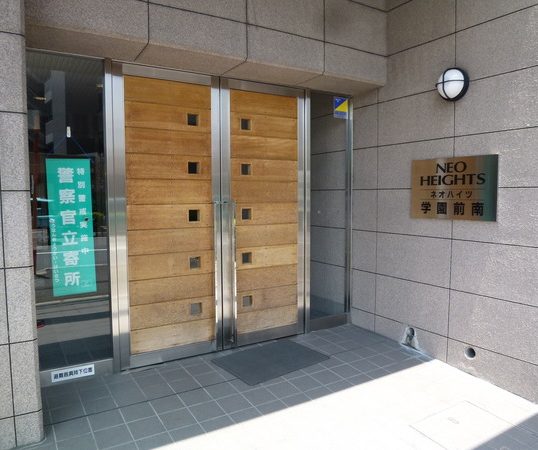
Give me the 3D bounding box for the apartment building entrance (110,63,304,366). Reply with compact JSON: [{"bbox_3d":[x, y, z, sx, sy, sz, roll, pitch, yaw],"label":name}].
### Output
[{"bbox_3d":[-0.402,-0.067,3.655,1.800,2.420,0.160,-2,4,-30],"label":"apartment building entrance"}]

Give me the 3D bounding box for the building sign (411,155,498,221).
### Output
[{"bbox_3d":[1.509,-0.299,3.455,0.025,0.505,0.770,-3,5,-34],"label":"building sign"}]

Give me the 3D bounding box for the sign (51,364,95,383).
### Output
[{"bbox_3d":[-1.471,1.123,3.141,0.295,0.080,0.010,-2,4,-30],"label":"sign"}]

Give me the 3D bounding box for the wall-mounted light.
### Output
[{"bbox_3d":[1.464,-1.140,3.366,0.130,0.255,0.255,-3,5,-34],"label":"wall-mounted light"}]

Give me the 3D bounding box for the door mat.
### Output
[{"bbox_3d":[0.026,1.154,3.584,0.870,0.015,0.580,-3,7,-38],"label":"door mat"}]

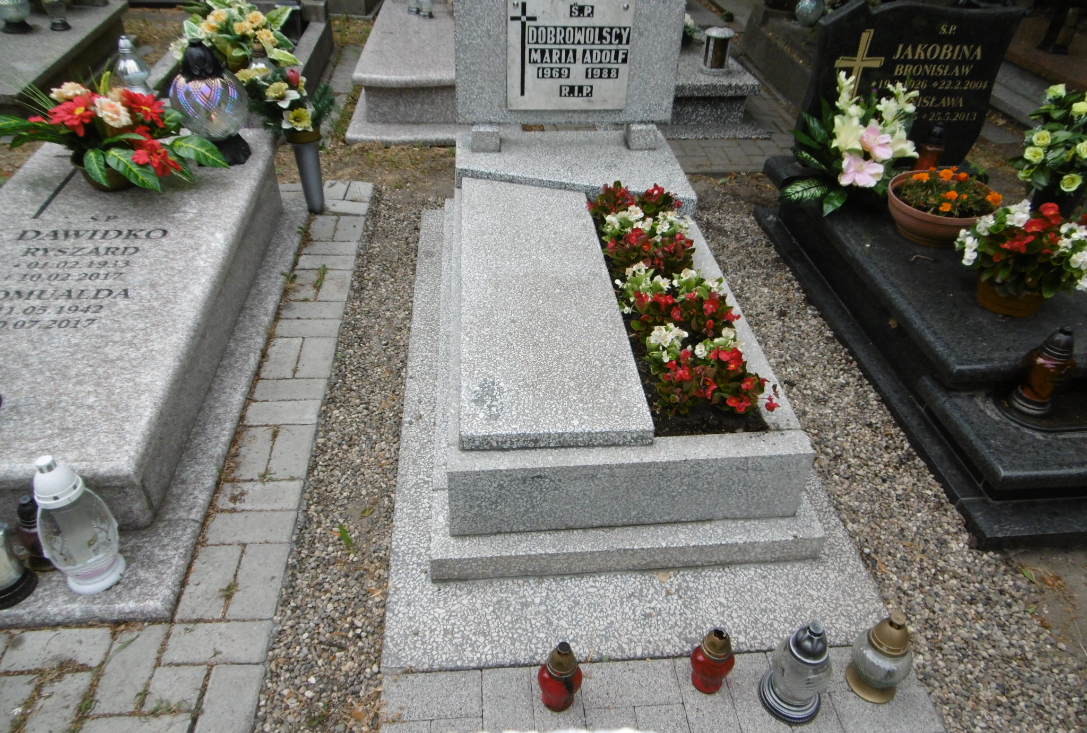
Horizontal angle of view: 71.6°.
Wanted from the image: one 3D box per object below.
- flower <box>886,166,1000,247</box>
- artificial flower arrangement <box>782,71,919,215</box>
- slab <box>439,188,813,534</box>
[{"bbox_3d":[1.390,-0.552,2.630,0.370,0.185,0.370,-2,37,-5],"label":"flower"},{"bbox_3d":[1.109,-0.790,2.708,0.500,0.460,0.370,-2,37,-5],"label":"artificial flower arrangement"},{"bbox_3d":[0.124,-0.222,2.295,0.793,0.205,1.625,-2,39,-5],"label":"slab"}]

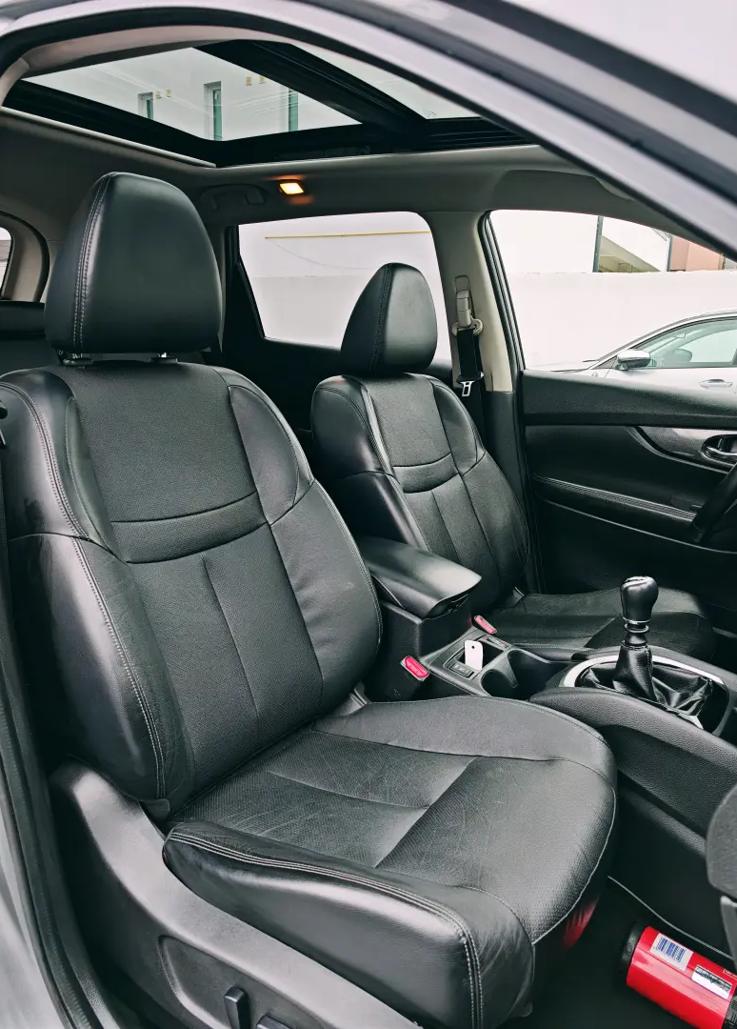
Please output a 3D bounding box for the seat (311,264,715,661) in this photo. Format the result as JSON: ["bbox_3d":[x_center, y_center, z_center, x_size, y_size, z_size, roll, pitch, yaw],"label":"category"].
[{"bbox_3d":[0.313,-0.032,1.542,0.810,1.000,0.540,8,12,30],"label":"seat"}]

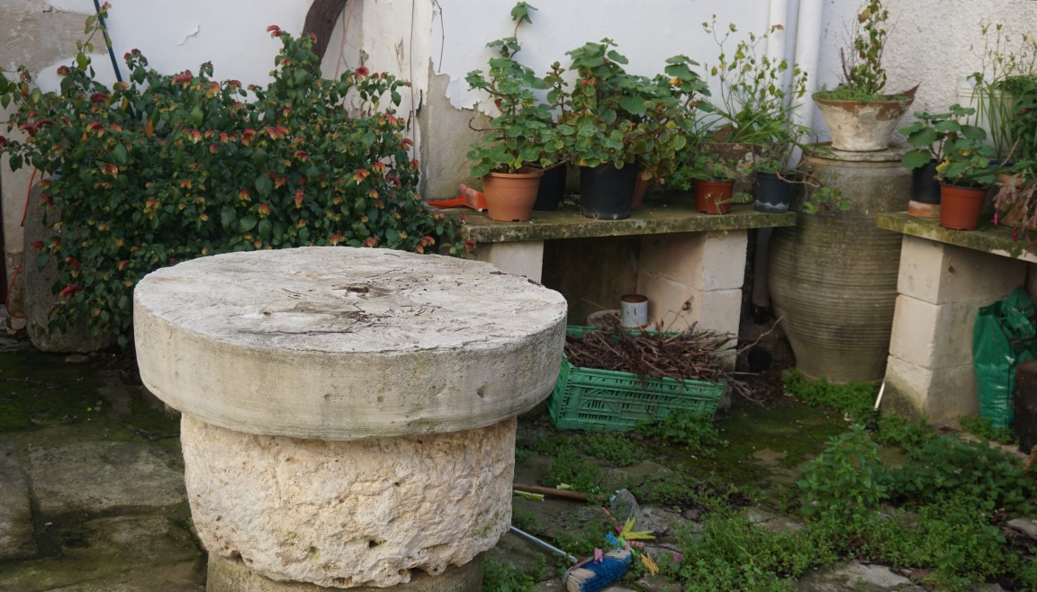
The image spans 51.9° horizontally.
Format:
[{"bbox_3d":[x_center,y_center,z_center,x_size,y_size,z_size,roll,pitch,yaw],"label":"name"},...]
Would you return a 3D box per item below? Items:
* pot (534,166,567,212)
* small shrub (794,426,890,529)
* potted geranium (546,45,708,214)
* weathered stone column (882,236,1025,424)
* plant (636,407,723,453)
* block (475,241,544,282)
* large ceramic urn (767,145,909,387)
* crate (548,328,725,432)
[{"bbox_3d":[0.090,-0.458,4.348,0.200,0.200,0.200,1,12,0],"label":"pot"},{"bbox_3d":[1.005,0.543,3.300,0.280,0.260,0.260,1,12,0],"label":"small shrub"},{"bbox_3d":[0.435,-0.667,4.220,0.624,0.676,0.440,-4,13,-24],"label":"potted geranium"},{"bbox_3d":[1.771,0.115,4.286,0.470,0.720,0.230,-4,13,-24],"label":"weathered stone column"},{"bbox_3d":[0.594,0.460,3.897,0.320,0.150,0.220,1,12,0],"label":"plant"},{"bbox_3d":[-0.129,-0.132,4.149,0.250,0.250,0.450,-4,13,-24],"label":"block"},{"bbox_3d":[1.480,-0.147,4.764,0.720,1.016,0.720,1,12,0],"label":"large ceramic urn"},{"bbox_3d":[0.421,0.328,4.125,0.600,0.250,0.400,6,22,-13],"label":"crate"}]

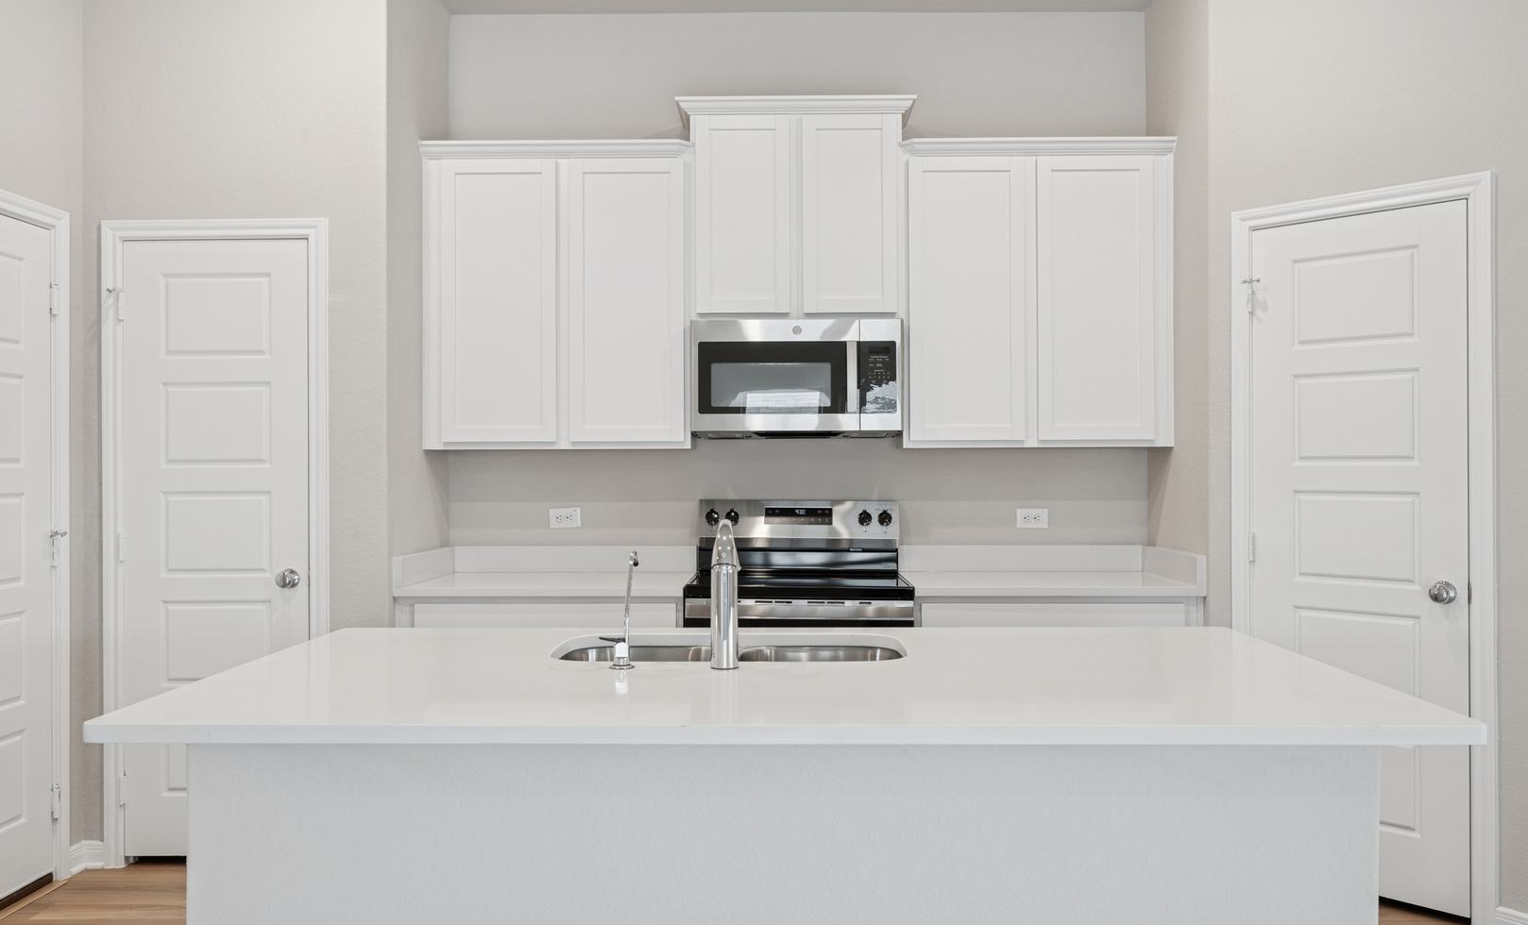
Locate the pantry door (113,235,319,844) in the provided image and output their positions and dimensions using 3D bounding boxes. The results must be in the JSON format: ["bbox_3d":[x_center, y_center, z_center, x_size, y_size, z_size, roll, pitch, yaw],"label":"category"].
[{"bbox_3d":[-1.804,0.283,3.500,0.610,2.032,0.042,0,0,1],"label":"pantry door"}]

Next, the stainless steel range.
[{"bbox_3d":[0.123,0.733,3.735,0.760,1.185,0.670,0,0,1],"label":"stainless steel range"}]

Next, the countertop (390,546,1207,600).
[{"bbox_3d":[0.126,0.380,3.765,2.680,0.130,0.610,0,0,1],"label":"countertop"}]

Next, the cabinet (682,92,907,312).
[{"bbox_3d":[0.117,-0.896,3.890,0.820,0.765,0.360,0,0,1],"label":"cabinet"}]

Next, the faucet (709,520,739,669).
[{"bbox_3d":[-0.073,0.259,2.145,0.058,0.285,0.230,0,0,1],"label":"faucet"}]

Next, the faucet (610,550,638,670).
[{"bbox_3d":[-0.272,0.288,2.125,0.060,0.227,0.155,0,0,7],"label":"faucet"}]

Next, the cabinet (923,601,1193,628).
[{"bbox_3d":[0.970,0.883,3.760,0.920,0.880,0.600,0,0,1],"label":"cabinet"}]

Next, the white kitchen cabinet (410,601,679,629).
[{"bbox_3d":[-0.728,0.883,3.800,0.920,0.880,0.600,0,0,1],"label":"white kitchen cabinet"}]

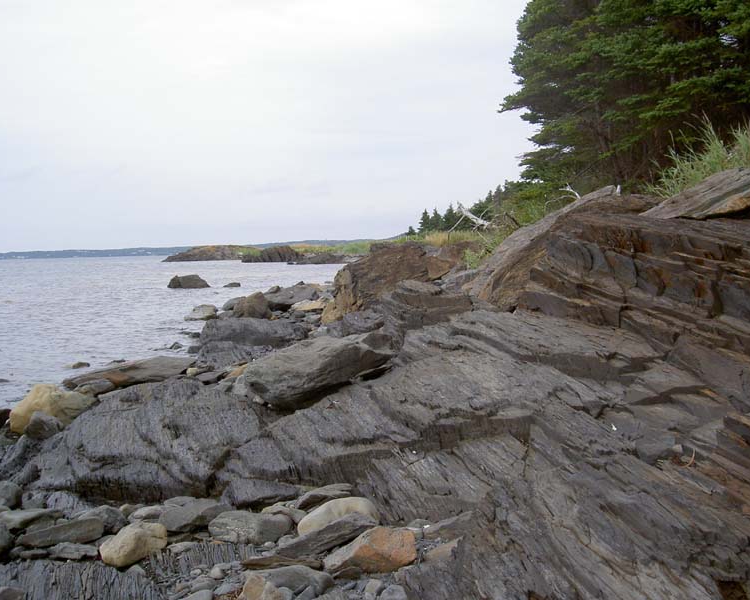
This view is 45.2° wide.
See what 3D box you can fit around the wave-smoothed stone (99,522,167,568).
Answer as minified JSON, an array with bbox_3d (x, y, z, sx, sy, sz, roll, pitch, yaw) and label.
[{"bbox_3d":[-1.204,1.214,4.500,0.324,0.190,0.211,-3,4,-35],"label":"wave-smoothed stone"}]

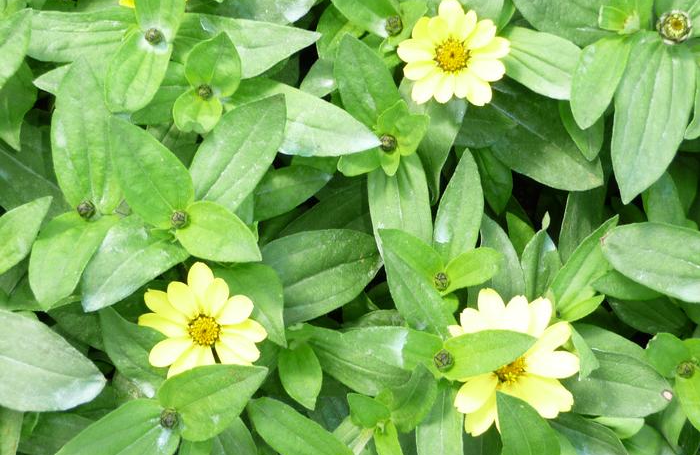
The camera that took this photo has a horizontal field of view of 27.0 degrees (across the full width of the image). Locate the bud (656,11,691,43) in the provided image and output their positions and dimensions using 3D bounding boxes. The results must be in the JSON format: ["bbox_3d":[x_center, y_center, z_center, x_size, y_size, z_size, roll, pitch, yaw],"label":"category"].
[{"bbox_3d":[0.148,-0.092,0.668,0.014,0.014,0.014,0,63,0],"label":"bud"}]

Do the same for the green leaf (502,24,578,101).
[{"bbox_3d":[0.090,-0.075,0.675,0.054,0.010,0.028,24,79,5],"label":"green leaf"}]

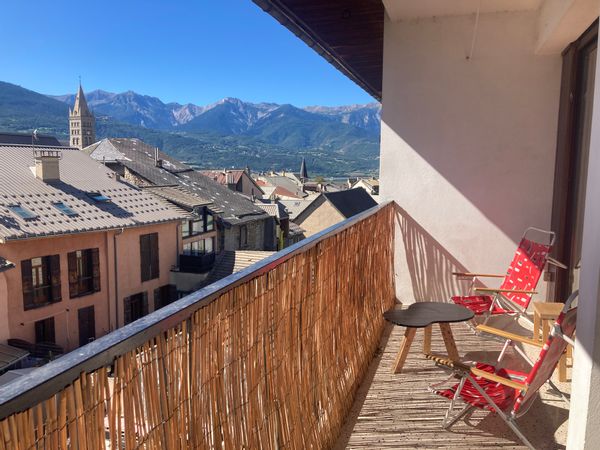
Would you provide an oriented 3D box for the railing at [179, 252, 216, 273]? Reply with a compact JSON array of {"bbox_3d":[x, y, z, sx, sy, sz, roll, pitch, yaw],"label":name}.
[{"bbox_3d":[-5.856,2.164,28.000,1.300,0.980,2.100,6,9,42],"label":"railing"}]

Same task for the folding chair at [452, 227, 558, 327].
[{"bbox_3d":[1.693,0.445,4.087,0.625,0.838,0.605,1,7,3],"label":"folding chair"}]

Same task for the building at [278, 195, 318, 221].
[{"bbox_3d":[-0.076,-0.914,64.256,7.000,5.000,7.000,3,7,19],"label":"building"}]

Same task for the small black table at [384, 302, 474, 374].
[{"bbox_3d":[0.859,0.776,3.321,0.645,0.352,0.459,-4,8,-32],"label":"small black table"}]

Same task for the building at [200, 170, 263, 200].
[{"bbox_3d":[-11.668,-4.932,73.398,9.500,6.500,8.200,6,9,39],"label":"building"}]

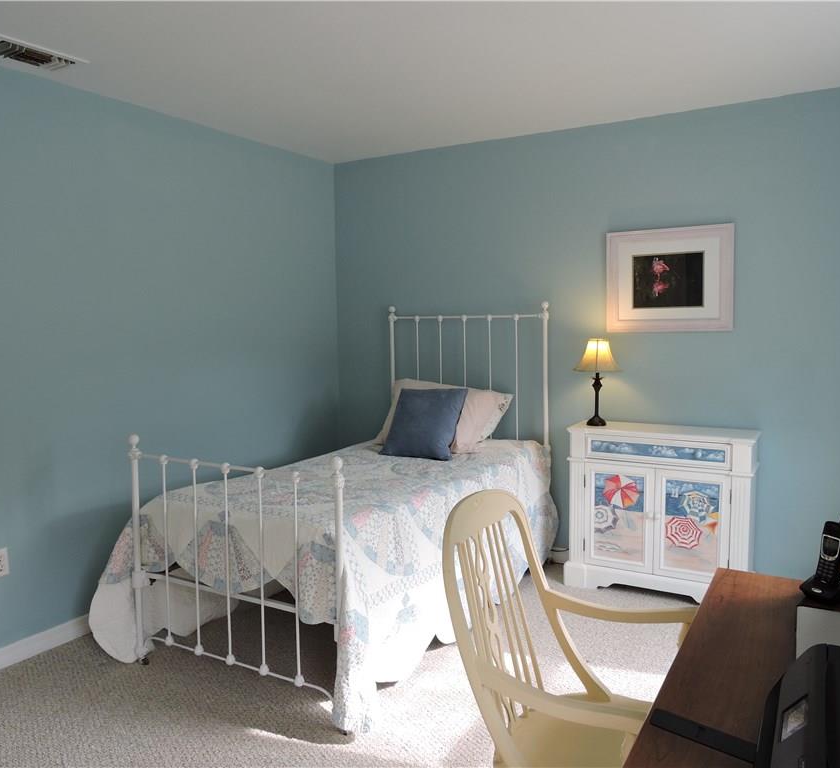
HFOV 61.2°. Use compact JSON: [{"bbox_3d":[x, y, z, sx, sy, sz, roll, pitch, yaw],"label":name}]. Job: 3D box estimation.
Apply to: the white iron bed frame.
[{"bbox_3d":[-0.213,0.354,3.479,1.075,1.494,2.000,2,6,31],"label":"white iron bed frame"}]

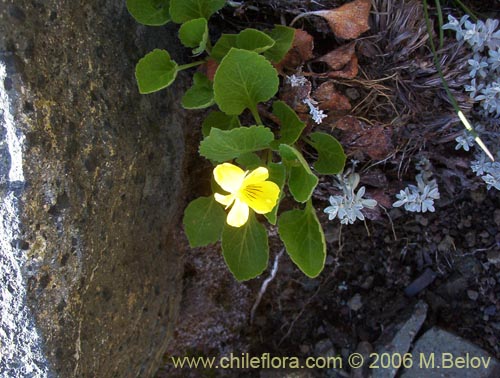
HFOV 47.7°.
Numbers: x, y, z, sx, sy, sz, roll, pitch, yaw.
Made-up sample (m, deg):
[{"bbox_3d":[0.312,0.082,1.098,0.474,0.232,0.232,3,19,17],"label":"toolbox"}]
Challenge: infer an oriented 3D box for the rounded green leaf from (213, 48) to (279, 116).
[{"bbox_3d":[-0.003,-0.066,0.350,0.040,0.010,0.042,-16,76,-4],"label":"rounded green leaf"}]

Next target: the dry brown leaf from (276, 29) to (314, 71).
[{"bbox_3d":[0.032,-0.098,0.400,0.027,0.012,0.033,25,73,5],"label":"dry brown leaf"}]

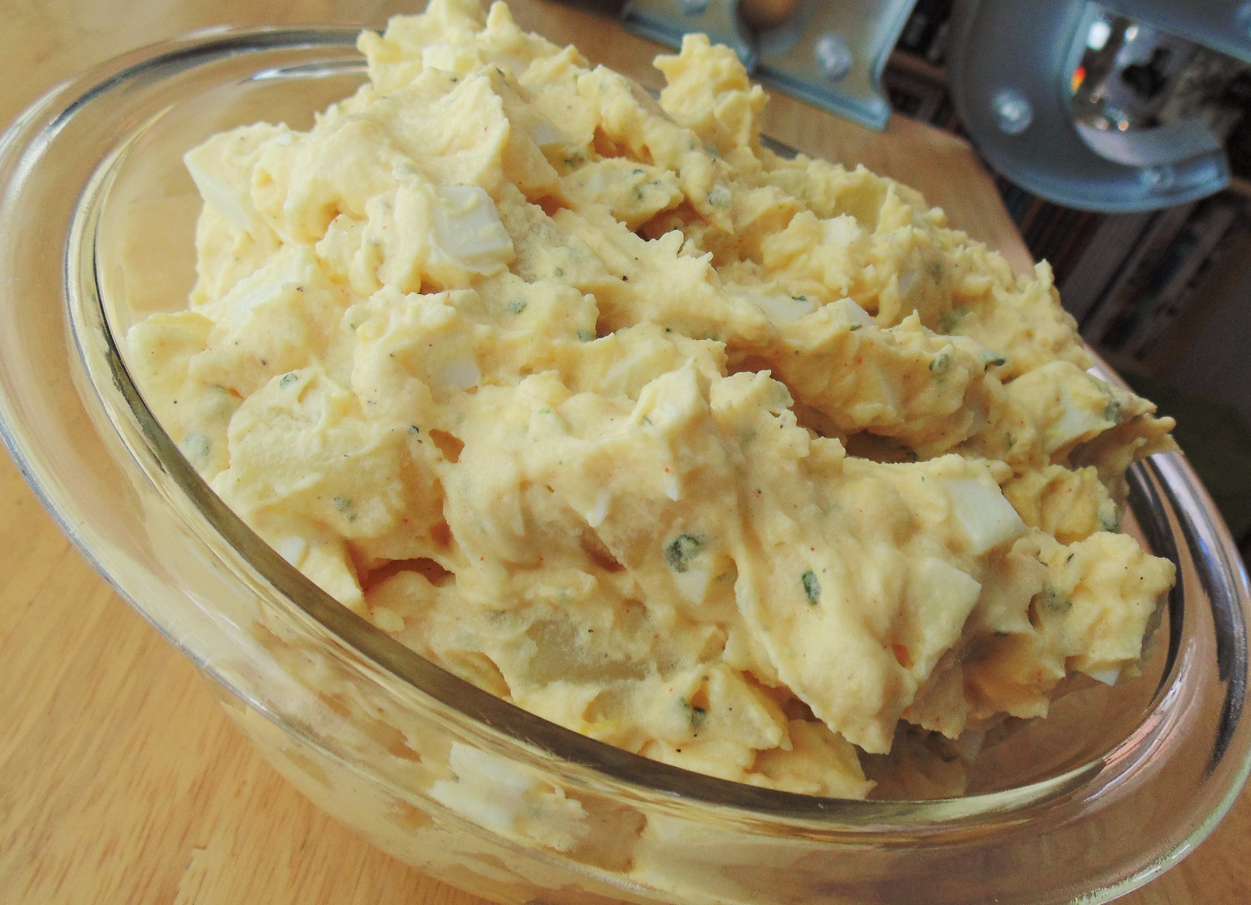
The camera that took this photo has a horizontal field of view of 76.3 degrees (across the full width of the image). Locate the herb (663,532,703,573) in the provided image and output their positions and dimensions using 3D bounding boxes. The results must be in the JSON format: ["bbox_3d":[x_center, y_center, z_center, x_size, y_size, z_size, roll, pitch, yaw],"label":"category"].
[{"bbox_3d":[0.007,0.012,0.098,0.005,0.004,0.004,32,41,7],"label":"herb"}]

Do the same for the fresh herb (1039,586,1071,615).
[{"bbox_3d":[0.066,0.022,0.121,0.004,0.004,0.005,-17,56,-39],"label":"fresh herb"}]

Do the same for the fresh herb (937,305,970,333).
[{"bbox_3d":[0.067,-0.027,0.163,0.005,0.005,0.004,37,41,13],"label":"fresh herb"}]

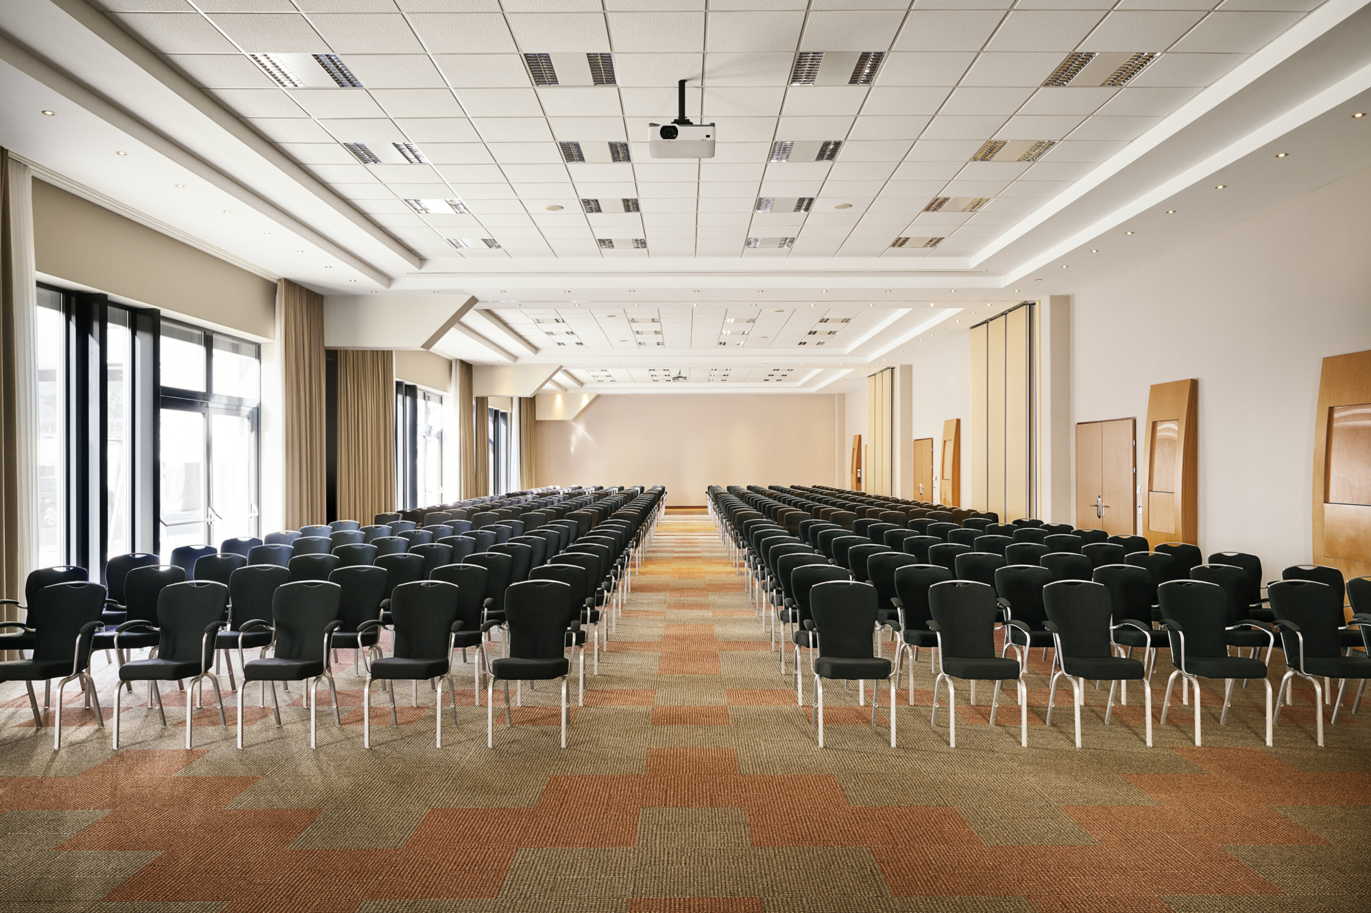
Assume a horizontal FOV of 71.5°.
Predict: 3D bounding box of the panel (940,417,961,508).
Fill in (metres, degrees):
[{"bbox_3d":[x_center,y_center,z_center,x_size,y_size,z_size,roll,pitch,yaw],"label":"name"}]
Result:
[{"bbox_3d":[5.800,0.528,20.816,0.170,2.640,0.970,0,-1,0],"label":"panel"}]

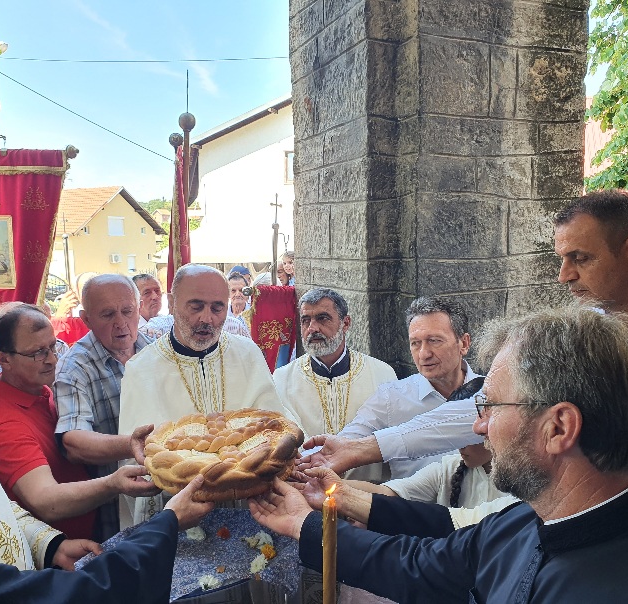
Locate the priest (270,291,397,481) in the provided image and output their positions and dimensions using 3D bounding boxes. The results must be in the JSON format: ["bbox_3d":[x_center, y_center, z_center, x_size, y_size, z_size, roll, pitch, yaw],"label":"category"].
[{"bbox_3d":[0.060,0.790,2.320,0.560,1.710,0.420,0,7,7],"label":"priest"}]

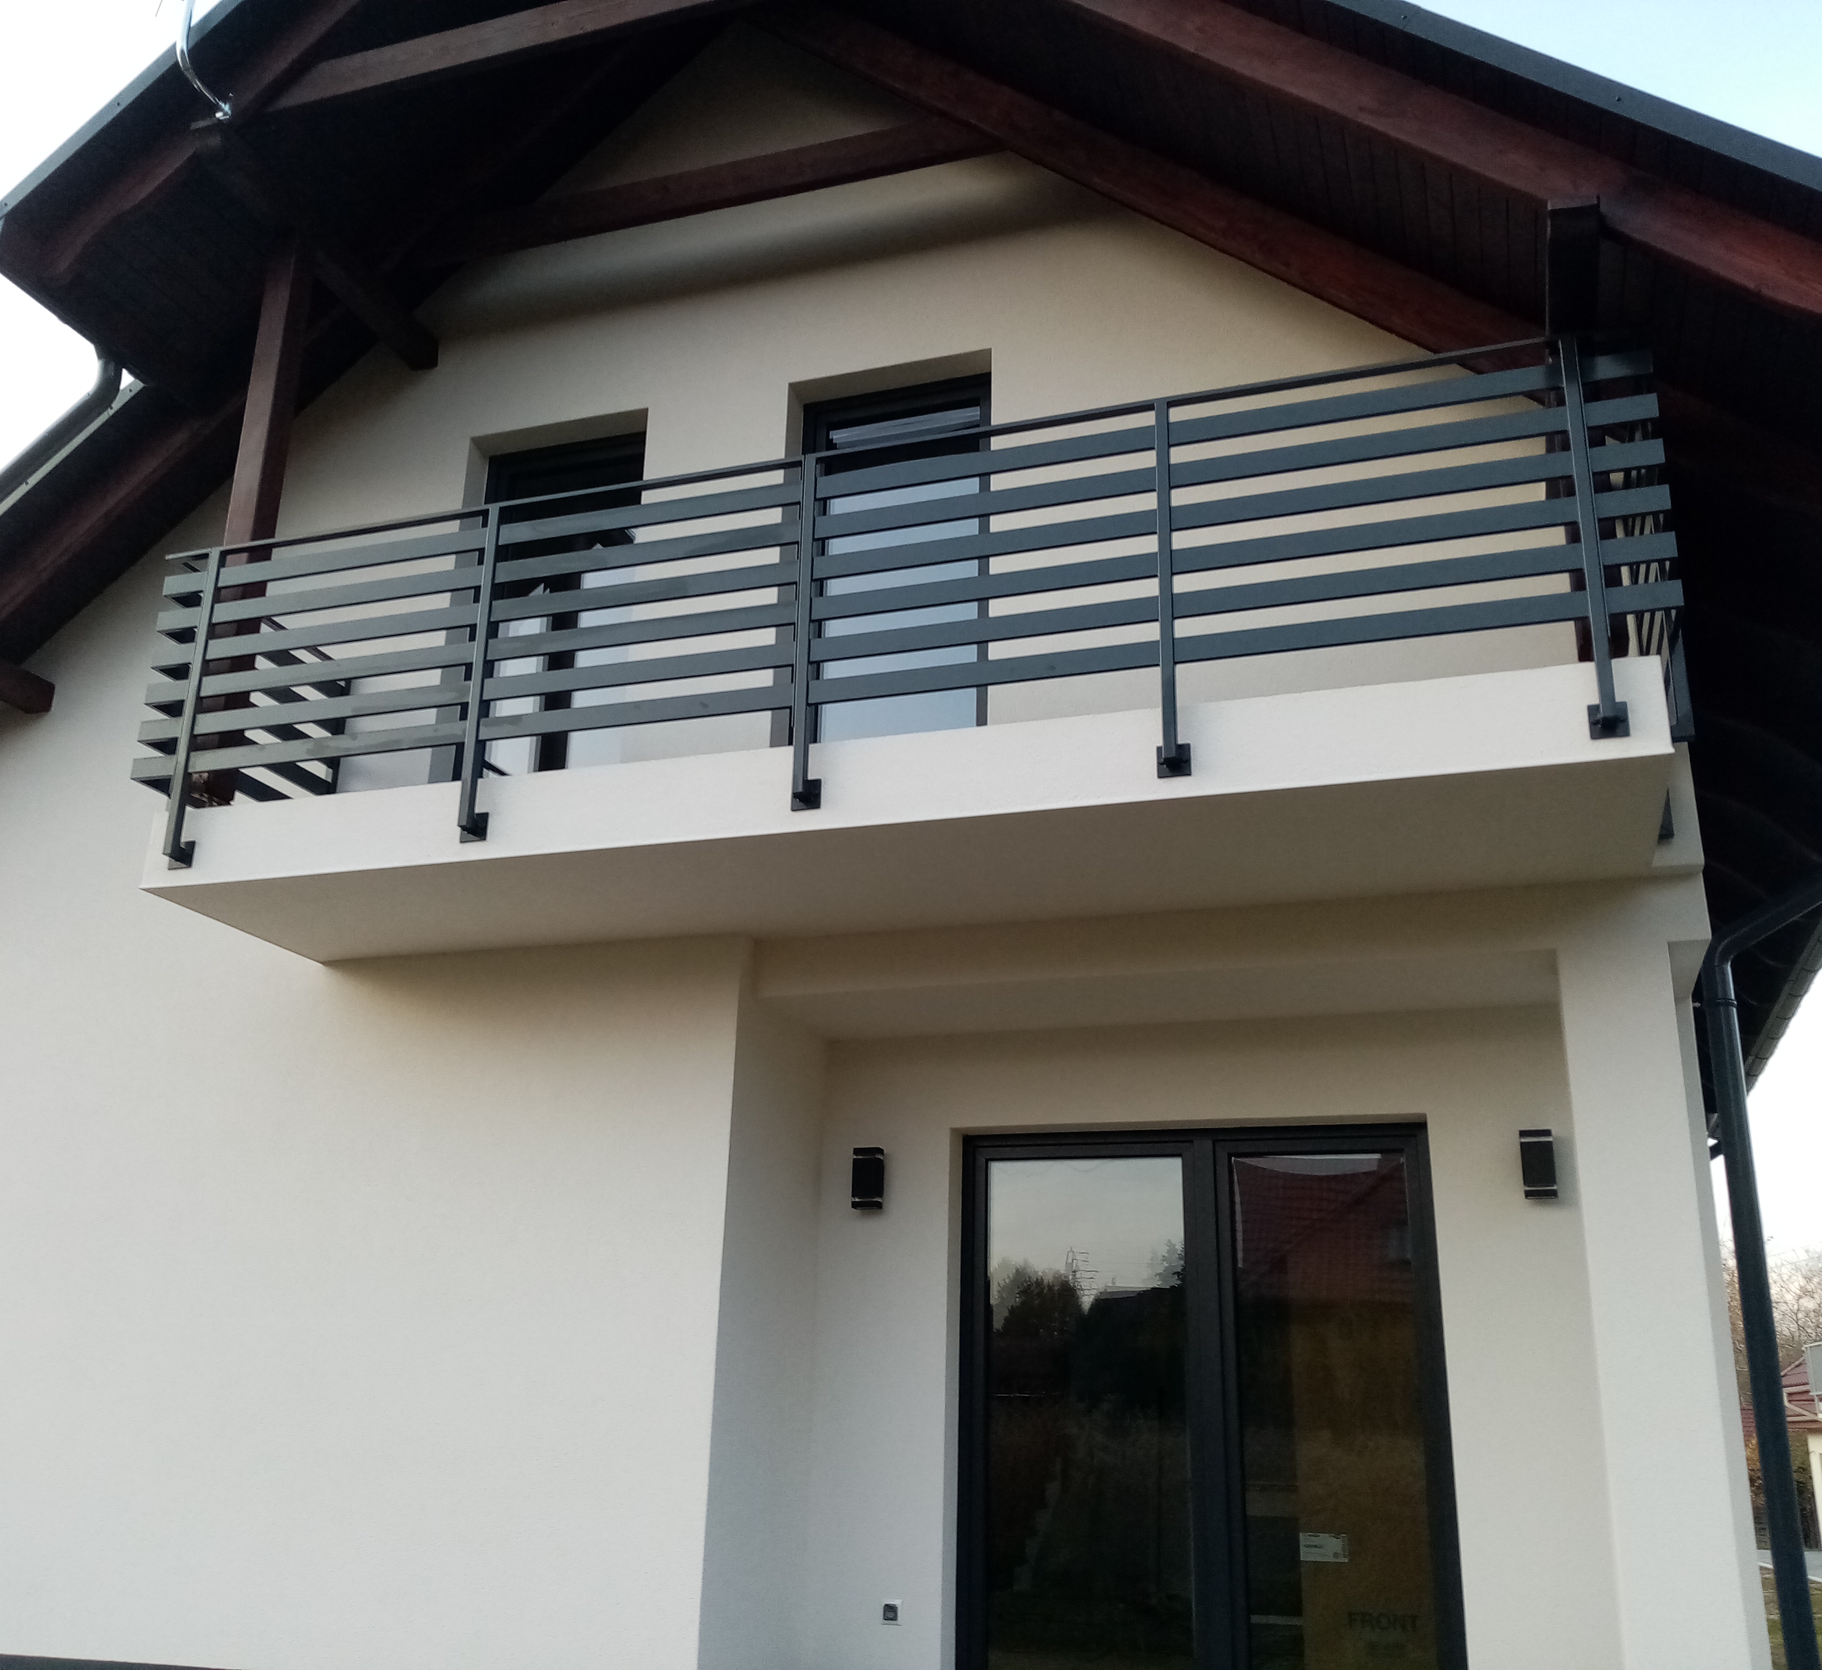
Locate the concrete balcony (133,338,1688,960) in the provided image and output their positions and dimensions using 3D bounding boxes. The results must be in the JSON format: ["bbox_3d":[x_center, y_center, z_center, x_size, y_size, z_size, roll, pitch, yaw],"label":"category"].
[{"bbox_3d":[-0.207,-0.489,6.168,5.456,1.358,1.255,-5,-19,18],"label":"concrete balcony"}]

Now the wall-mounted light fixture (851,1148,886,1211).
[{"bbox_3d":[-0.177,1.473,7.137,0.114,0.242,0.090,-5,-19,18],"label":"wall-mounted light fixture"}]

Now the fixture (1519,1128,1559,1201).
[{"bbox_3d":[2.370,1.250,6.317,0.114,0.242,0.090,-5,-19,18],"label":"fixture"}]

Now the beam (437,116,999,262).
[{"bbox_3d":[-0.989,-2.864,7.469,2.883,0.211,0.060,-5,-19,18],"label":"beam"}]

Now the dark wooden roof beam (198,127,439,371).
[{"bbox_3d":[-2.644,-2.614,7.572,0.135,0.155,1.580,-5,-19,18],"label":"dark wooden roof beam"}]

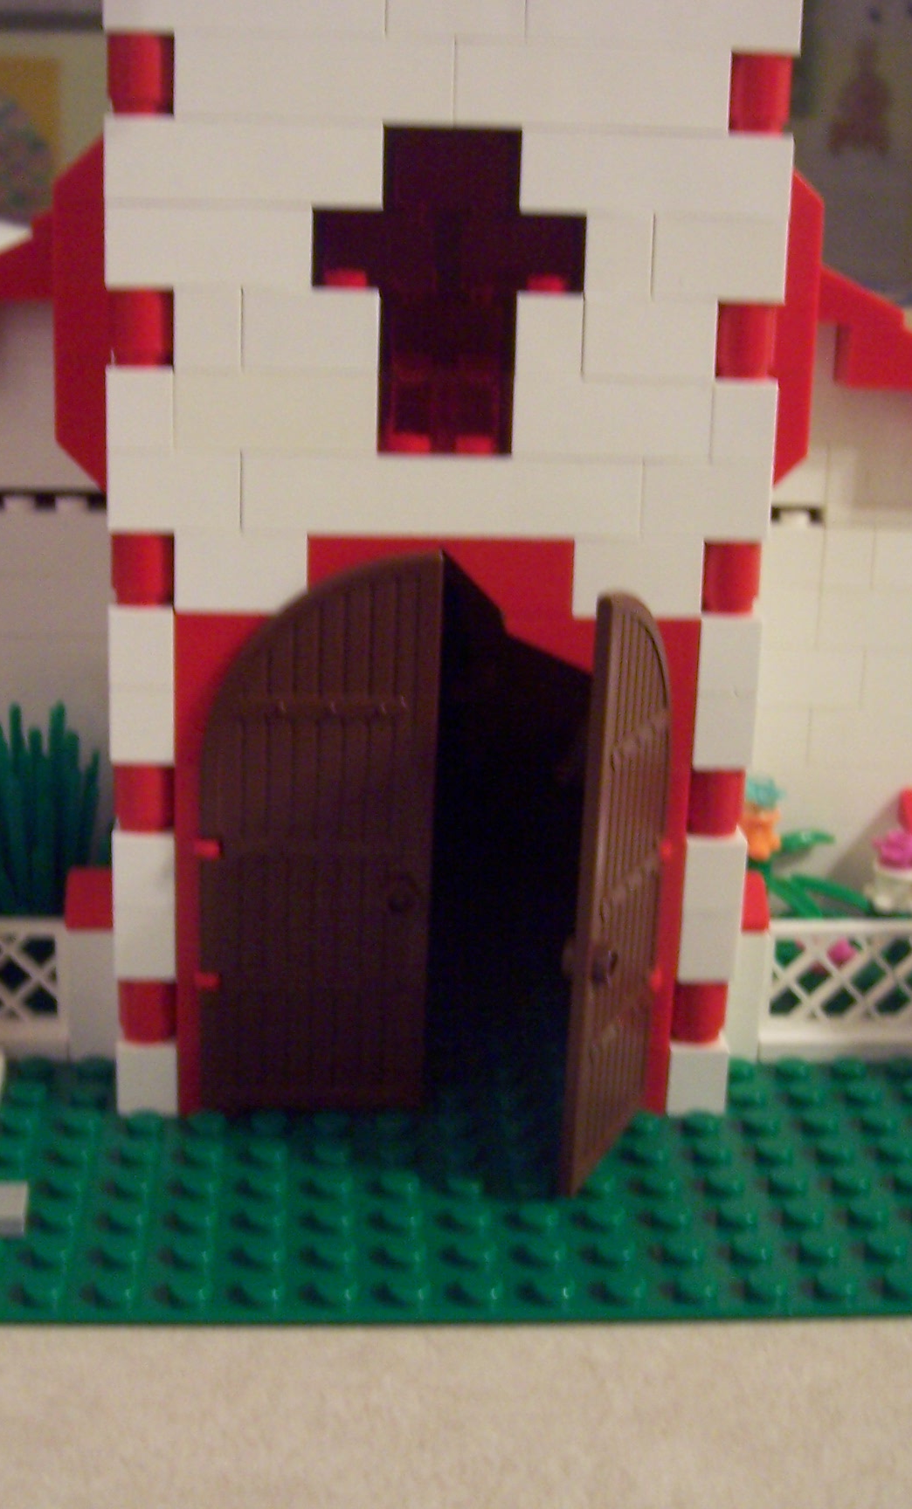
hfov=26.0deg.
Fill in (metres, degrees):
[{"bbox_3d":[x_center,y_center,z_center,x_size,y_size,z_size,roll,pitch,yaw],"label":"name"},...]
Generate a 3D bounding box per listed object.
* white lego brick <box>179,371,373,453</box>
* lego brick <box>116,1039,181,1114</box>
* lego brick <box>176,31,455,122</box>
[{"bbox_3d":[-0.021,-0.041,0.236,0.024,0.010,0.008,1,16,-4],"label":"white lego brick"},{"bbox_3d":[-0.040,0.041,0.259,0.008,0.010,0.008,1,15,-4],"label":"lego brick"},{"bbox_3d":[-0.016,-0.077,0.226,0.032,0.010,0.008,1,16,-4],"label":"lego brick"}]

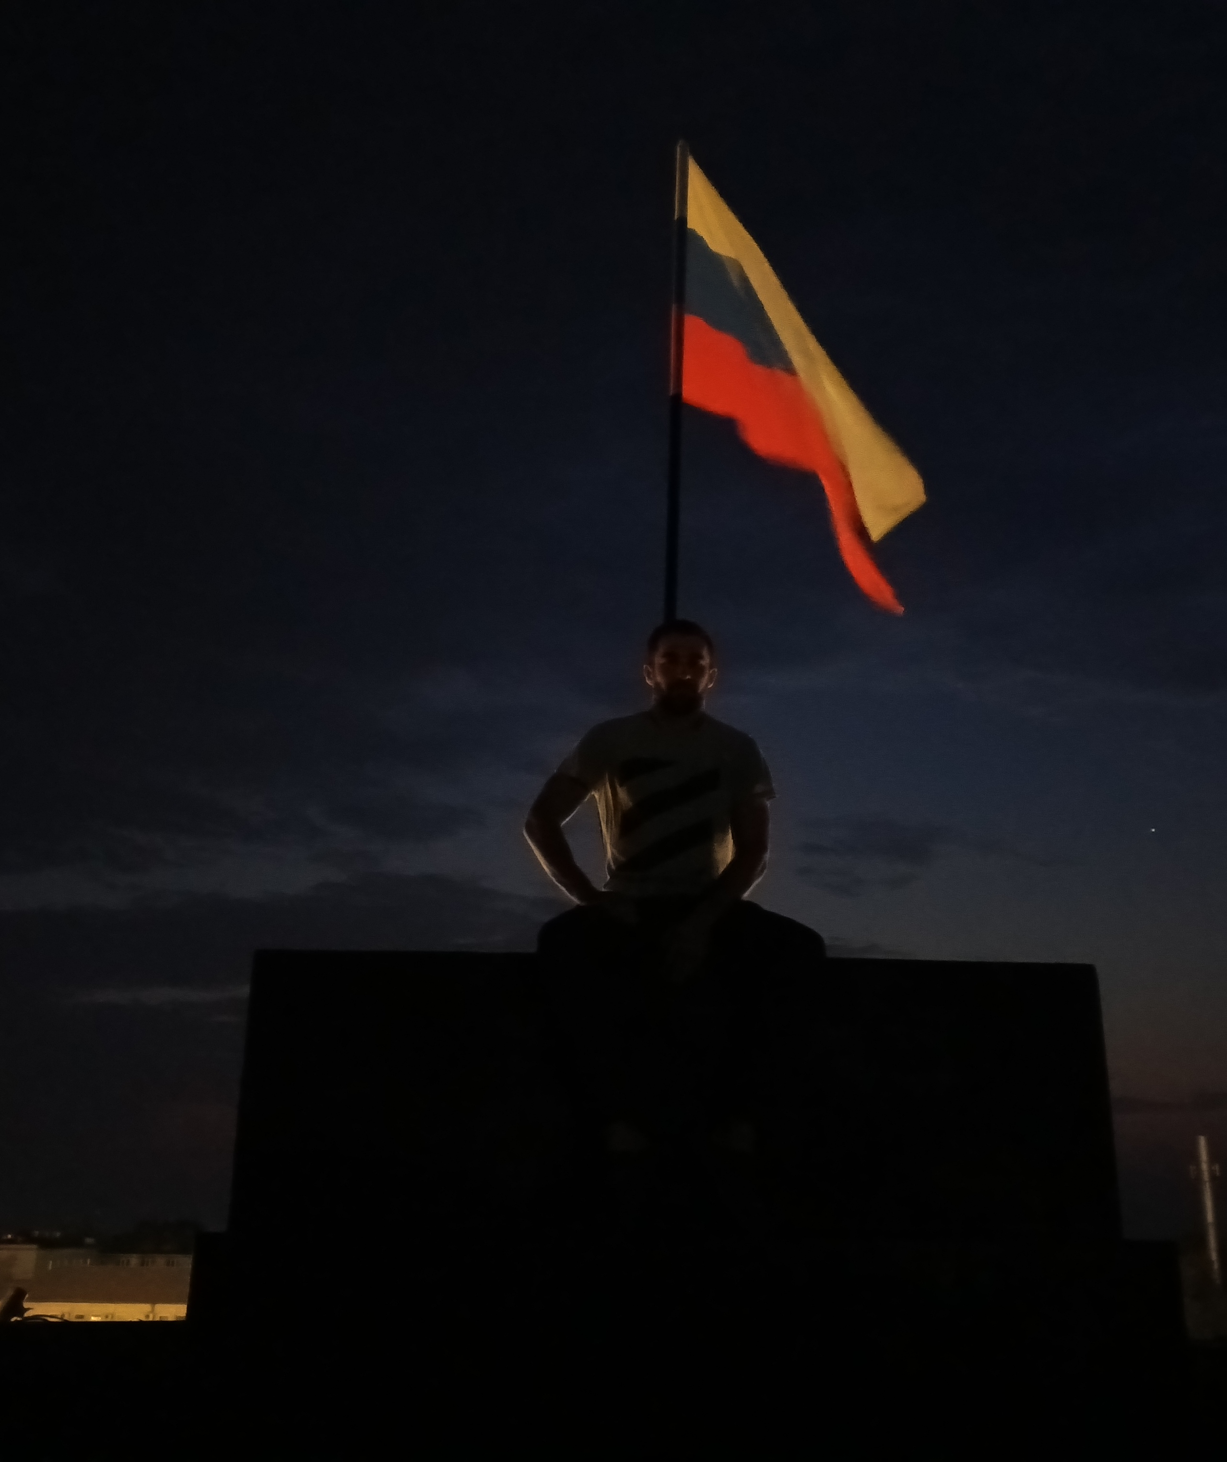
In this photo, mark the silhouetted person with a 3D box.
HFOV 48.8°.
[{"bbox_3d":[0.108,0.270,2.947,0.630,1.320,0.760,0,-19,2],"label":"silhouetted person"}]

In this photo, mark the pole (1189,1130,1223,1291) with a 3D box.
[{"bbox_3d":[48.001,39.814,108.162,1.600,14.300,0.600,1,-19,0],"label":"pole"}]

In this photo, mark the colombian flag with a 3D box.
[{"bbox_3d":[0.545,-1.054,3.961,0.690,1.530,0.300,1,-19,0],"label":"colombian flag"}]

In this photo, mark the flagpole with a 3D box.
[{"bbox_3d":[0.169,-0.606,3.810,0.030,2.610,0.030,2,-18,0],"label":"flagpole"}]

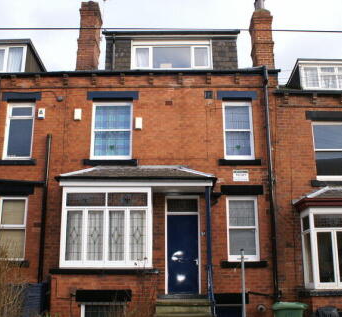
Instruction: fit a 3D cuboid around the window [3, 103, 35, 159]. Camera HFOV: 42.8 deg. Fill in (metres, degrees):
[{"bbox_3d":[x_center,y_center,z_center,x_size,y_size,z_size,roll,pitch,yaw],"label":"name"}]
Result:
[{"bbox_3d":[-4.262,-0.788,12.282,0.795,1.683,0.120,0,-12,0],"label":"window"}]

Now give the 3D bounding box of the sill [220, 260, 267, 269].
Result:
[{"bbox_3d":[1.782,2.604,10.679,1.127,0.142,0.170,0,-13,1],"label":"sill"}]

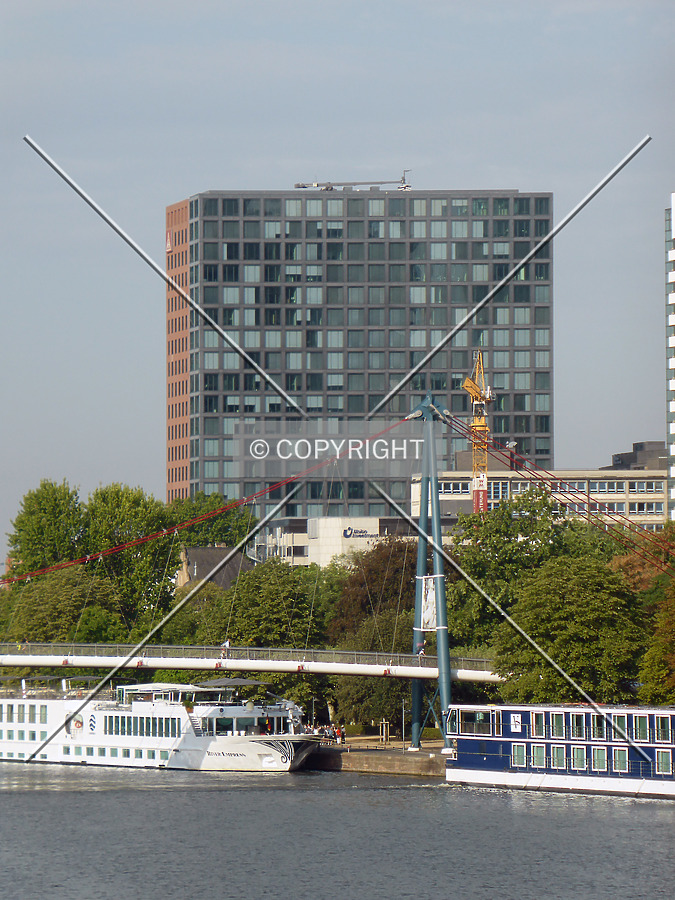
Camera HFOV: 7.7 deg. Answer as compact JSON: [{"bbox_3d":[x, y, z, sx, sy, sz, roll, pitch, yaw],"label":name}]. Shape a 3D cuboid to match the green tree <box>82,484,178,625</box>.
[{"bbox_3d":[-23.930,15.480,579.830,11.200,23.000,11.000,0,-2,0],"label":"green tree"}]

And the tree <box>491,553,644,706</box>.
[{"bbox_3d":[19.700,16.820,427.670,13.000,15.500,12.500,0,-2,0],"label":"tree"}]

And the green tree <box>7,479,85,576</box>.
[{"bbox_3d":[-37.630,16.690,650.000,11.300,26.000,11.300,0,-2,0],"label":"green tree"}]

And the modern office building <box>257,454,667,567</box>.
[{"bbox_3d":[17.420,15.940,704.900,57.000,30.000,28.000,0,-2,6],"label":"modern office building"}]

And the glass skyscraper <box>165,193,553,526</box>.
[{"bbox_3d":[3.540,-4.530,845.770,62.000,77.000,29.000,0,-2,-3],"label":"glass skyscraper"}]

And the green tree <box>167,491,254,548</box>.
[{"bbox_3d":[-16.700,15.820,659.870,11.800,21.000,11.500,0,-2,0],"label":"green tree"}]

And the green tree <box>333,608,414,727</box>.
[{"bbox_3d":[3.980,23.730,540.000,9.300,13.600,9.300,0,-2,0],"label":"green tree"}]

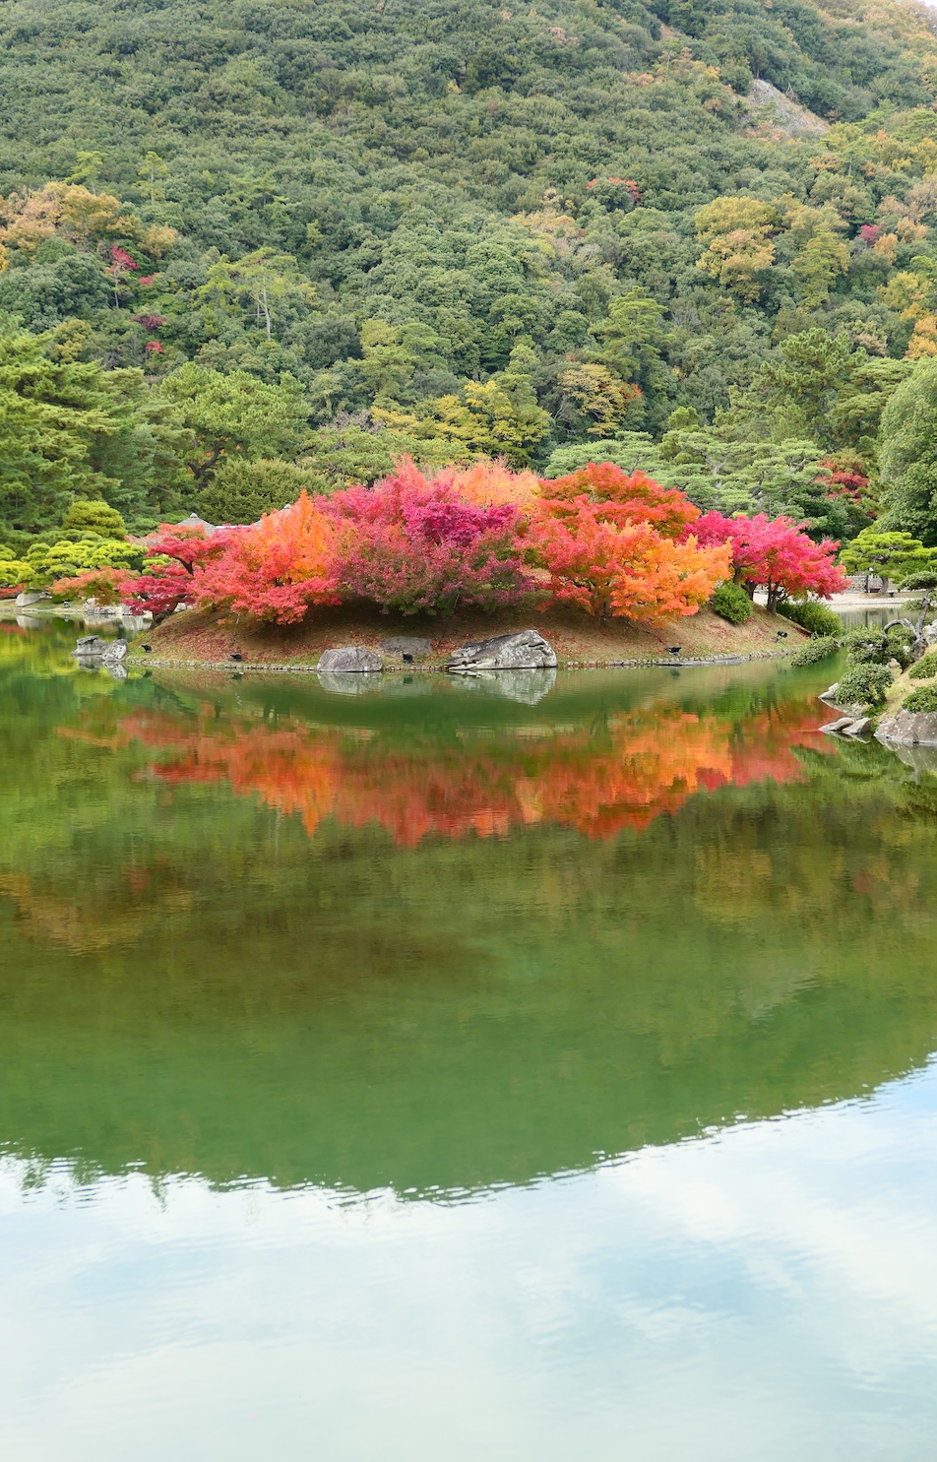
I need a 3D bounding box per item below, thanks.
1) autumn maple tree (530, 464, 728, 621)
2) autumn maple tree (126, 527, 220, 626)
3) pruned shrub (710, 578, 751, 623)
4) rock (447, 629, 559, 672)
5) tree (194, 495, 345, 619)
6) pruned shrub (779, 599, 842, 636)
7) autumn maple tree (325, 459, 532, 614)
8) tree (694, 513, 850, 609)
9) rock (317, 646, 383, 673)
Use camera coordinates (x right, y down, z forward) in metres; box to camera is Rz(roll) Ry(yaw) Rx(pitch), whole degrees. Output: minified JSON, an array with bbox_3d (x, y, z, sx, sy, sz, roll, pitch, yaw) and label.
[{"bbox_3d":[5.609,-6.628,62.650,6.800,5.340,6.000,0,6,0],"label":"autumn maple tree"},{"bbox_3d":[-10.892,-5.759,65.760,3.750,3.510,3.400,0,6,0],"label":"autumn maple tree"},{"bbox_3d":[9.740,-4.815,66.363,1.560,1.680,1.500,0,6,0],"label":"pruned shrub"},{"bbox_3d":[1.073,-2.652,58.850,3.620,1.450,1.900,0,6,0],"label":"rock"},{"bbox_3d":[-6.998,-6.093,62.707,5.150,4.480,4.900,0,6,0],"label":"tree"},{"bbox_3d":[13.561,-4.511,70.921,2.520,1.440,2.100,0,6,0],"label":"pruned shrub"},{"bbox_3d":[-1.435,-6.989,64.120,7.280,5.380,6.300,0,6,0],"label":"autumn maple tree"},{"bbox_3d":[11.805,-6.663,70.189,6.160,3.750,5.500,0,6,0],"label":"tree"},{"bbox_3d":[-3.890,-2.337,58.481,2.160,0.910,1.350,0,6,0],"label":"rock"}]

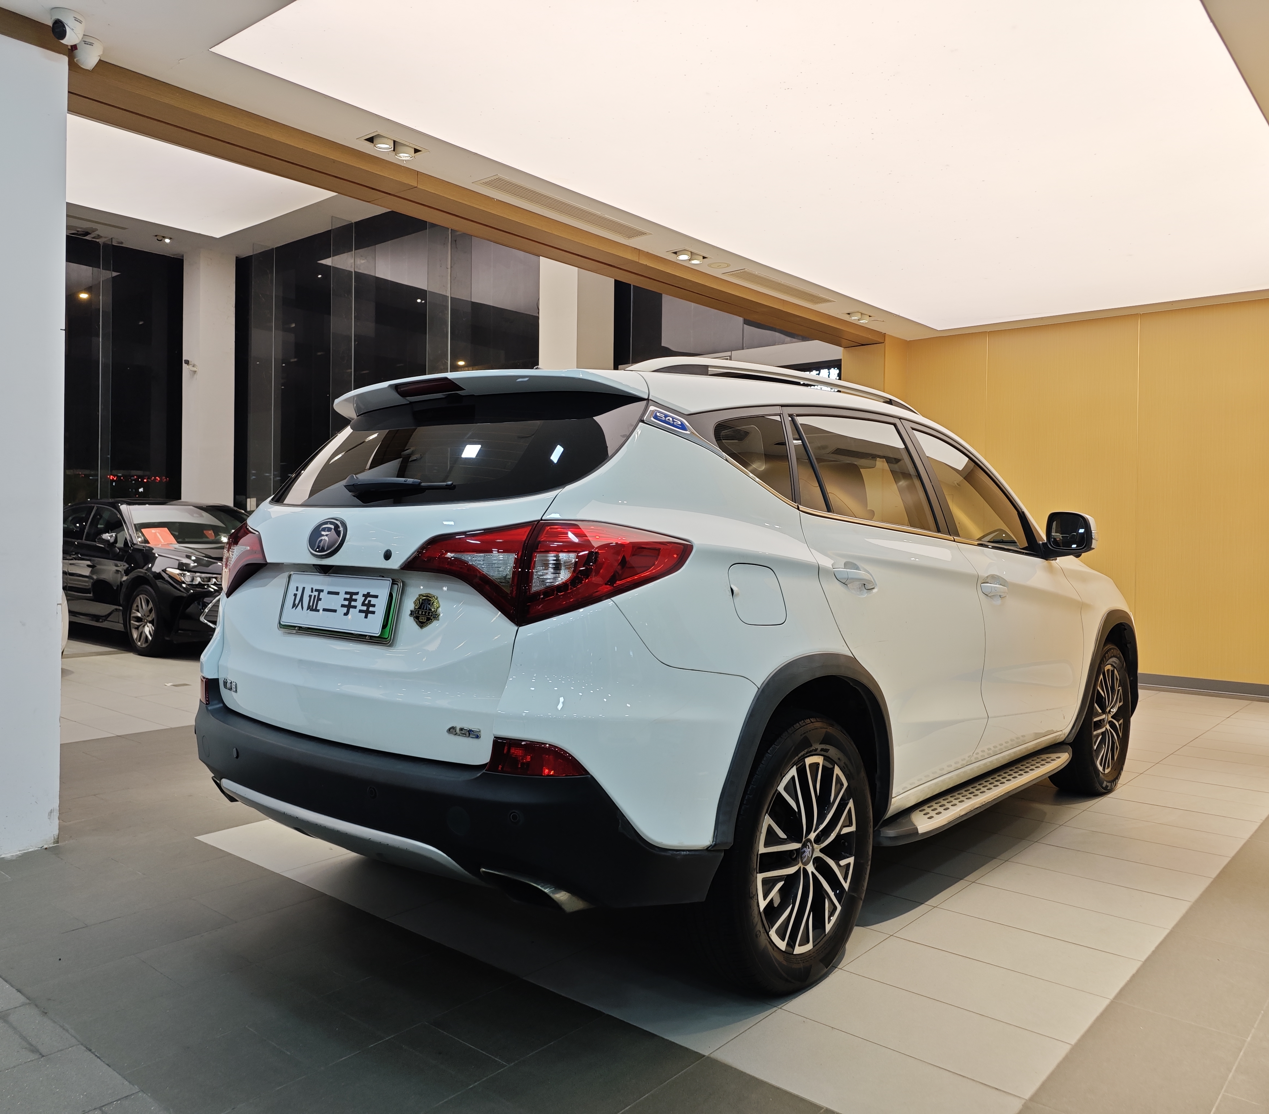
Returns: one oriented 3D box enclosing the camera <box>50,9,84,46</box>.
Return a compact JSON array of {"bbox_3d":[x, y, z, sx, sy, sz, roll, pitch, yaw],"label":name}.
[{"bbox_3d":[-2.012,-1.872,3.500,0.112,0.098,0.114,1,1,22],"label":"camera"}]

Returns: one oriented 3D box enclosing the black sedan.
[{"bbox_3d":[-4.927,0.124,10.435,4.930,1.450,1.850,1,1,40],"label":"black sedan"}]

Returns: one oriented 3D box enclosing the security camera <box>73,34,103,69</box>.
[{"bbox_3d":[-2.062,-1.885,3.720,0.112,0.098,0.114,1,1,41],"label":"security camera"}]

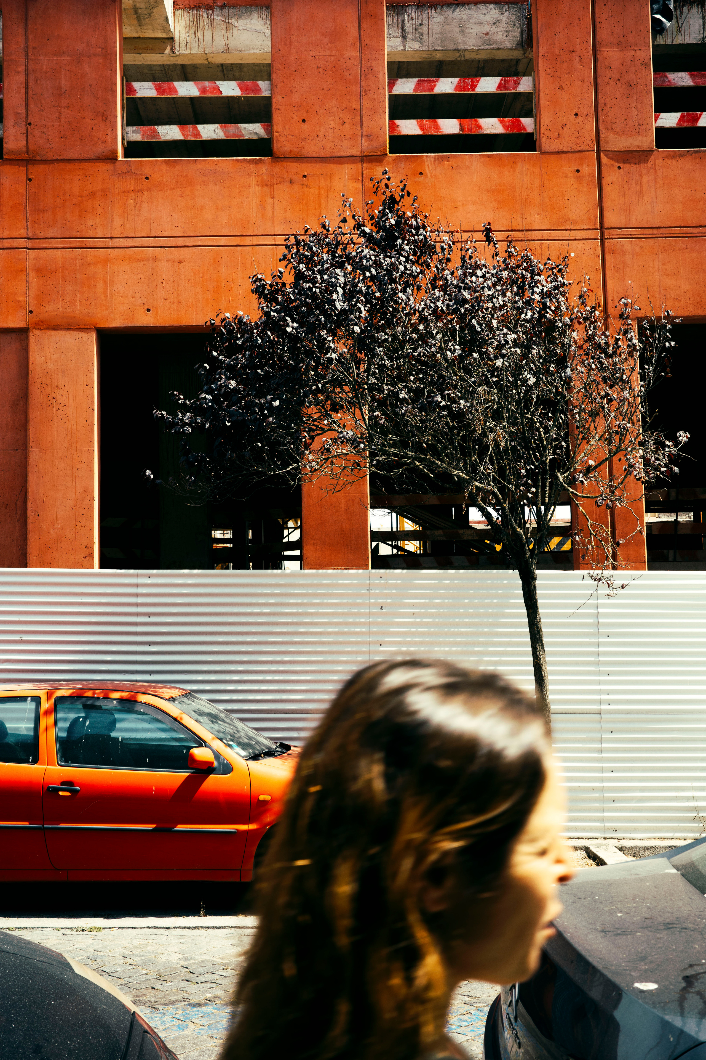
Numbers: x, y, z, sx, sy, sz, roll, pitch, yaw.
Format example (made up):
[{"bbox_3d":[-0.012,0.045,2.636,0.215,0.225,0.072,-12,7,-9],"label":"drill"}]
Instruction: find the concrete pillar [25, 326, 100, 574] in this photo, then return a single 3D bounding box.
[{"bbox_3d":[-2.861,0.293,11.666,0.670,4.550,0.320,-1,-4,0],"label":"concrete pillar"}]

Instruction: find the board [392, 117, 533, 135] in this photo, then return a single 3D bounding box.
[{"bbox_3d":[1.111,-4.154,12.104,1.530,0.155,0.030,-1,-4,0],"label":"board"}]

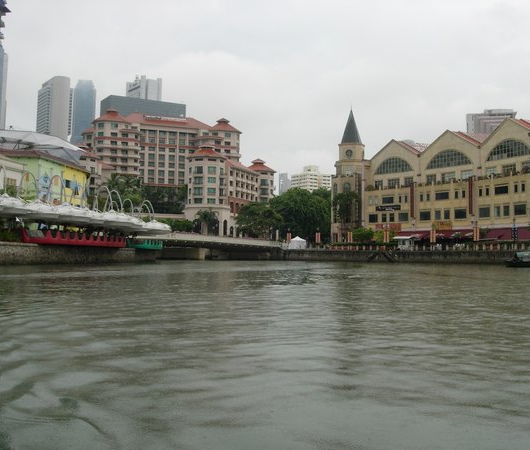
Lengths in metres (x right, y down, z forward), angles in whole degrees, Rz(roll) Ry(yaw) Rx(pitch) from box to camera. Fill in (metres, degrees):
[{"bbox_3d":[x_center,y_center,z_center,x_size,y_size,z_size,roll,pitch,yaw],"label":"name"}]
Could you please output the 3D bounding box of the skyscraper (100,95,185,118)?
[{"bbox_3d":[-118.489,-47.140,642.747,76.000,146.000,30.000,2,-3,-31],"label":"skyscraper"}]

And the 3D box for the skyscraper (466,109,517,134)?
[{"bbox_3d":[188.163,-34.099,547.209,38.000,118.000,28.000,0,-3,6],"label":"skyscraper"}]

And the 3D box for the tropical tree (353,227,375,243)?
[{"bbox_3d":[22.884,2.960,153.035,5.200,4.900,4.800,0,-3,15],"label":"tropical tree"}]

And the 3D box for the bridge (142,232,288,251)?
[{"bbox_3d":[-12.242,3.741,148.978,38.000,3.400,8.000,2,-3,-25],"label":"bridge"}]

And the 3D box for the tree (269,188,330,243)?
[{"bbox_3d":[9.861,-1.636,188.274,18.000,17.000,16.000,1,-3,0],"label":"tree"}]

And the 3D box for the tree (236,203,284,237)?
[{"bbox_3d":[-1.847,0.088,187.189,14.000,13.200,13.000,1,-3,0],"label":"tree"}]

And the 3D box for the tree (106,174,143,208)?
[{"bbox_3d":[-47.478,-8.414,222.589,12.500,17.000,11.000,1,-3,-11],"label":"tree"}]

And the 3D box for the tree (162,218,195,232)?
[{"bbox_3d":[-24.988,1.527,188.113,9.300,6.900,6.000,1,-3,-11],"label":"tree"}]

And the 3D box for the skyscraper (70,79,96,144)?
[{"bbox_3d":[-291.531,-91.848,1055.119,38.000,269.000,38.000,1,-3,-16],"label":"skyscraper"}]

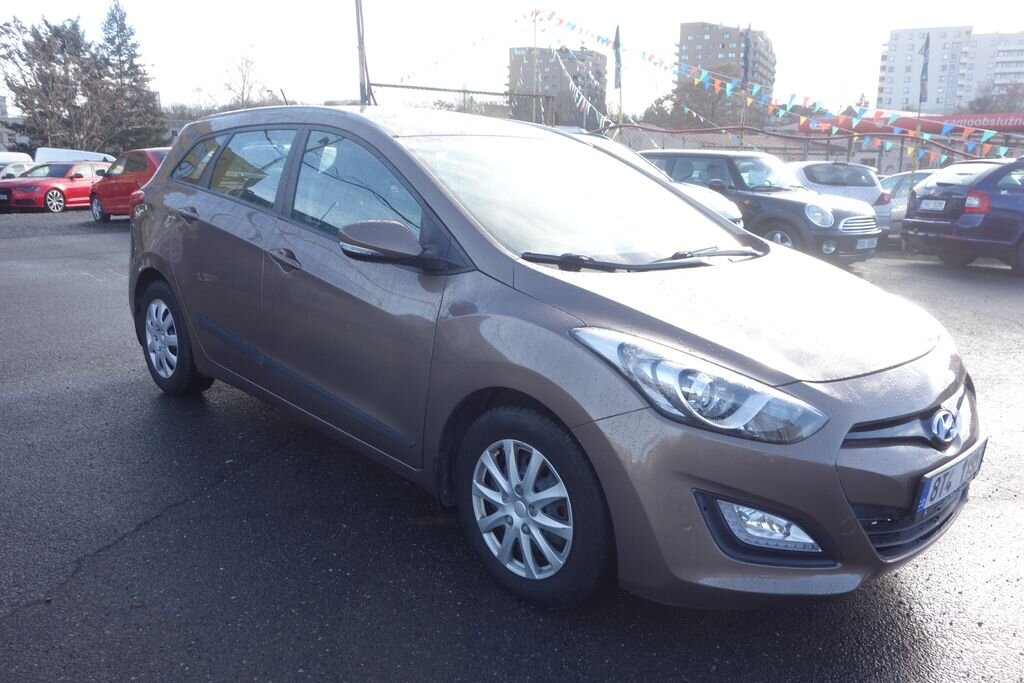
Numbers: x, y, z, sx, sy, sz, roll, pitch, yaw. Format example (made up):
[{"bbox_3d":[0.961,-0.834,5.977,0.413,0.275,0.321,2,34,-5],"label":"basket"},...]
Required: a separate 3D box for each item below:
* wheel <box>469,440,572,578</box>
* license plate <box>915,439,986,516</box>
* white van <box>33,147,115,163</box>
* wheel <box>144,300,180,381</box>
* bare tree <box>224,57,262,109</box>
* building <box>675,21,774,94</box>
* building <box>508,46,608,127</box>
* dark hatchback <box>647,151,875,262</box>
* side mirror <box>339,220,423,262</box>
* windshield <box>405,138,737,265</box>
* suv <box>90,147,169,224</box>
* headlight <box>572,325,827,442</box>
[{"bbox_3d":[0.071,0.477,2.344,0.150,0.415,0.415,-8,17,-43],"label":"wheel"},{"bbox_3d":[1.249,0.377,2.246,0.520,0.115,0.025,-8,17,-43],"label":"license plate"},{"bbox_3d":[-20.286,-8.263,38.901,5.000,2.100,1.950,-7,15,-34],"label":"white van"},{"bbox_3d":[-1.785,-0.020,4.200,0.160,0.420,0.420,-11,17,-43],"label":"wheel"},{"bbox_3d":[-25.480,-21.218,76.219,3.600,11.500,3.600,-3,13,-19],"label":"bare tree"},{"bbox_3d":[69.084,-81.510,262.664,27.000,44.000,20.000,6,13,20],"label":"building"},{"bbox_3d":[15.300,-81.400,274.000,28.000,36.000,18.000,-6,14,-28],"label":"building"},{"bbox_3d":[2.840,-1.730,10.300,1.690,1.410,3.720,-9,16,-38],"label":"dark hatchback"},{"bbox_3d":[-0.415,-0.326,2.575,0.220,0.145,0.170,-11,17,-43],"label":"side mirror"},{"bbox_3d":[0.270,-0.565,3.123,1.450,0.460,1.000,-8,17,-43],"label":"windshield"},{"bbox_3d":[-7.350,-3.250,16.700,4.300,1.580,1.820,13,17,42],"label":"suv"},{"bbox_3d":[0.483,0.119,2.120,0.420,0.250,0.570,-11,17,-43],"label":"headlight"}]

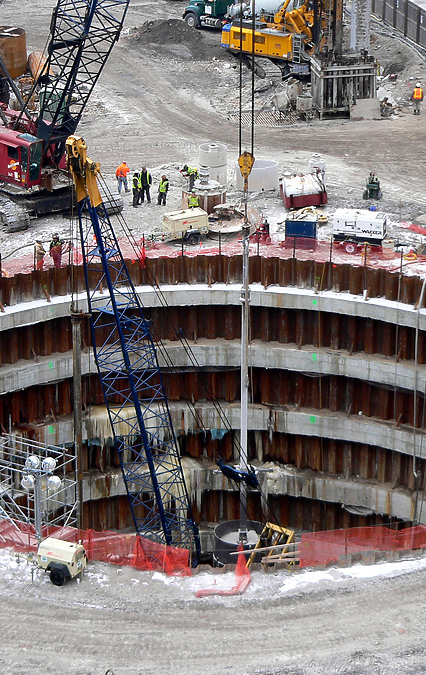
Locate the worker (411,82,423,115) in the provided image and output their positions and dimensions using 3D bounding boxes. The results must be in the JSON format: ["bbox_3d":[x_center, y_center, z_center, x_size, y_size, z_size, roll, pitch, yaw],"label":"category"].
[{"bbox_3d":[11.937,-13.913,132.007,0.620,1.830,0.450,1,21,2],"label":"worker"}]

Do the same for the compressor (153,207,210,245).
[{"bbox_3d":[-1.637,-5.436,112.152,2.600,1.440,1.500,-12,24,-28],"label":"compressor"}]

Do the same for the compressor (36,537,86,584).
[{"bbox_3d":[-5.190,7.668,77.935,1.420,1.300,1.200,11,24,27],"label":"compressor"}]

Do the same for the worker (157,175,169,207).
[{"bbox_3d":[-2.594,-7.738,118.335,0.580,1.680,0.450,12,24,28],"label":"worker"}]

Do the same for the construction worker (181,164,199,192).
[{"bbox_3d":[-1.161,-8.246,116.637,1.000,1.500,0.550,-2,21,-5],"label":"construction worker"}]

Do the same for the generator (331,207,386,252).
[{"bbox_3d":[7.186,-5.125,110.619,2.550,2.020,1.200,5,21,13],"label":"generator"}]

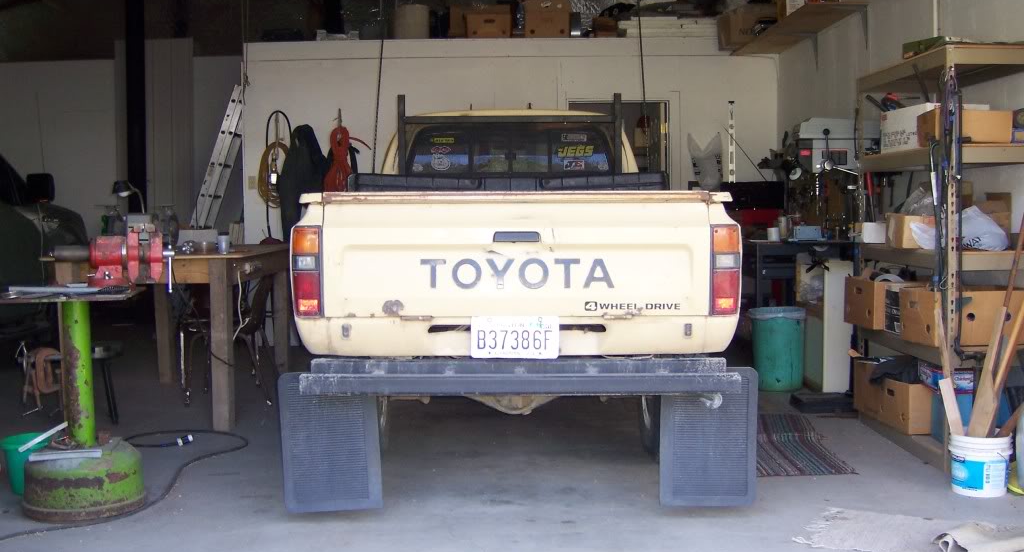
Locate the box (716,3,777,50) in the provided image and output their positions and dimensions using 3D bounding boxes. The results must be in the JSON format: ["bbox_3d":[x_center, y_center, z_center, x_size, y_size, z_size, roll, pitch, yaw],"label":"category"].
[{"bbox_3d":[1.935,-1.978,8.507,0.450,0.320,0.400,-1,3,-1],"label":"box"}]

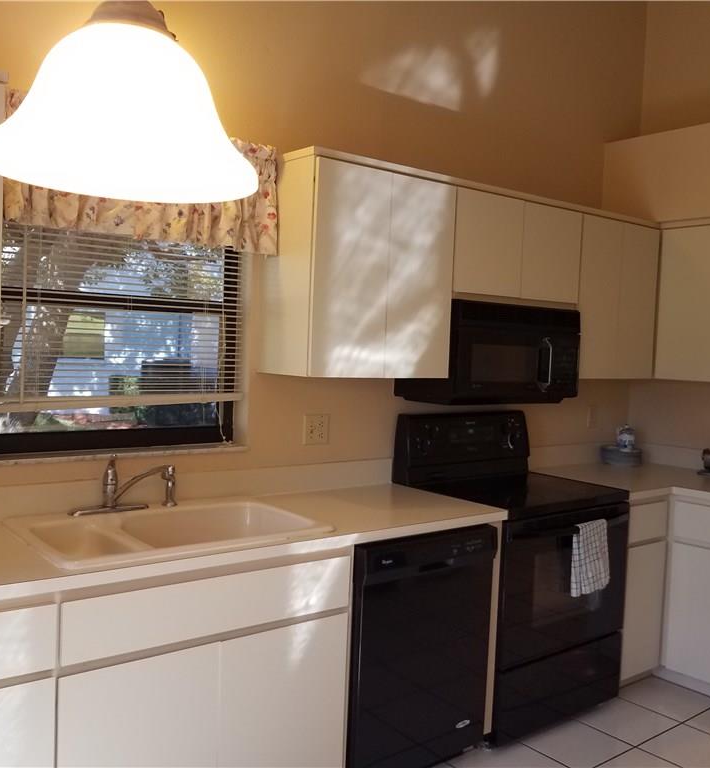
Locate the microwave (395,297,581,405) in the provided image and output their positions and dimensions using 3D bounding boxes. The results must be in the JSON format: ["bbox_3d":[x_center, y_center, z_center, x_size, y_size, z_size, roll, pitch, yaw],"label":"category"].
[{"bbox_3d":[0.579,-0.129,3.237,0.759,0.383,0.363,0,3,-37],"label":"microwave"}]

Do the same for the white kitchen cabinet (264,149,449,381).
[{"bbox_3d":[0.017,-0.397,2.846,0.642,0.730,0.335,0,3,-37],"label":"white kitchen cabinet"}]

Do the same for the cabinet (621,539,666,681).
[{"bbox_3d":[1.070,0.934,3.475,0.225,0.560,0.554,0,3,-37],"label":"cabinet"}]

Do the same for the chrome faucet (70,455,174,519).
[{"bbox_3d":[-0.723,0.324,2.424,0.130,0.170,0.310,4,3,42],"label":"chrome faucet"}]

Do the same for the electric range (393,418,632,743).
[{"bbox_3d":[0.659,0.734,3.185,0.763,1.183,0.615,0,3,-37],"label":"electric range"}]

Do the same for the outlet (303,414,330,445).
[{"bbox_3d":[-0.141,0.175,2.930,0.117,0.112,0.010,0,3,-37],"label":"outlet"}]

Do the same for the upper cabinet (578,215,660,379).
[{"bbox_3d":[1.131,-0.392,3.699,0.628,0.728,0.335,0,3,-37],"label":"upper cabinet"}]

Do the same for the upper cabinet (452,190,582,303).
[{"bbox_3d":[0.581,-0.550,3.234,0.762,0.412,0.328,0,3,-37],"label":"upper cabinet"}]

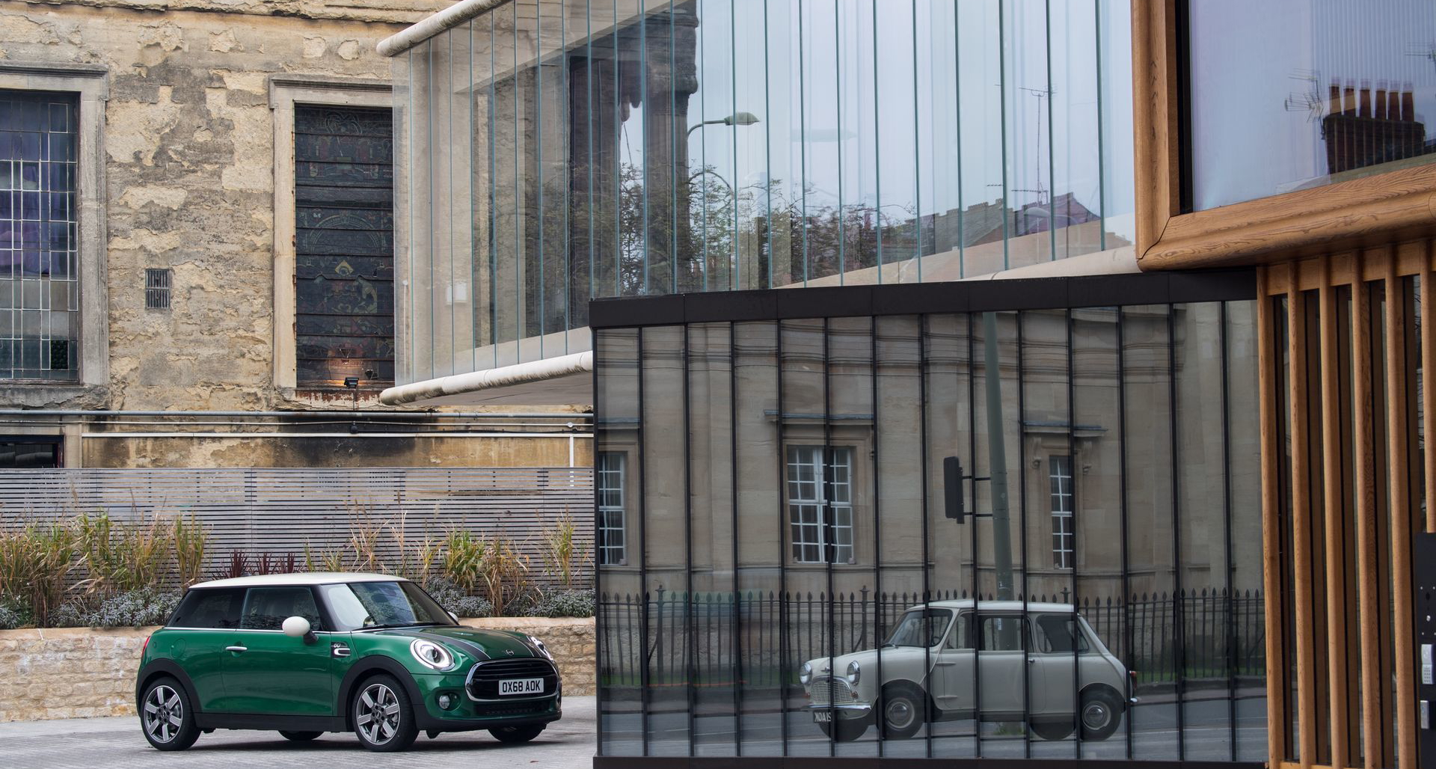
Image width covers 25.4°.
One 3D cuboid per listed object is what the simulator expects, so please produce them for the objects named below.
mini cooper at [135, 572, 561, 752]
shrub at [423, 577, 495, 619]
[{"bbox_3d":[-3.034,2.266,26.207,3.830,1.420,1.760,-4,-5,39],"label":"mini cooper"},{"bbox_3d":[-3.020,2.486,37.100,0.800,0.520,0.660,1,-4,-25],"label":"shrub"}]

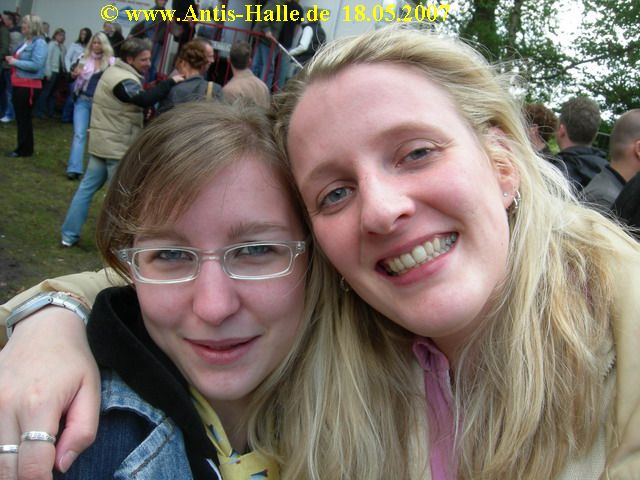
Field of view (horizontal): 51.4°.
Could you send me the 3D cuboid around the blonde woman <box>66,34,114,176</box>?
[{"bbox_3d":[-2.661,-1.546,7.707,0.520,1.690,0.330,11,12,-8],"label":"blonde woman"}]

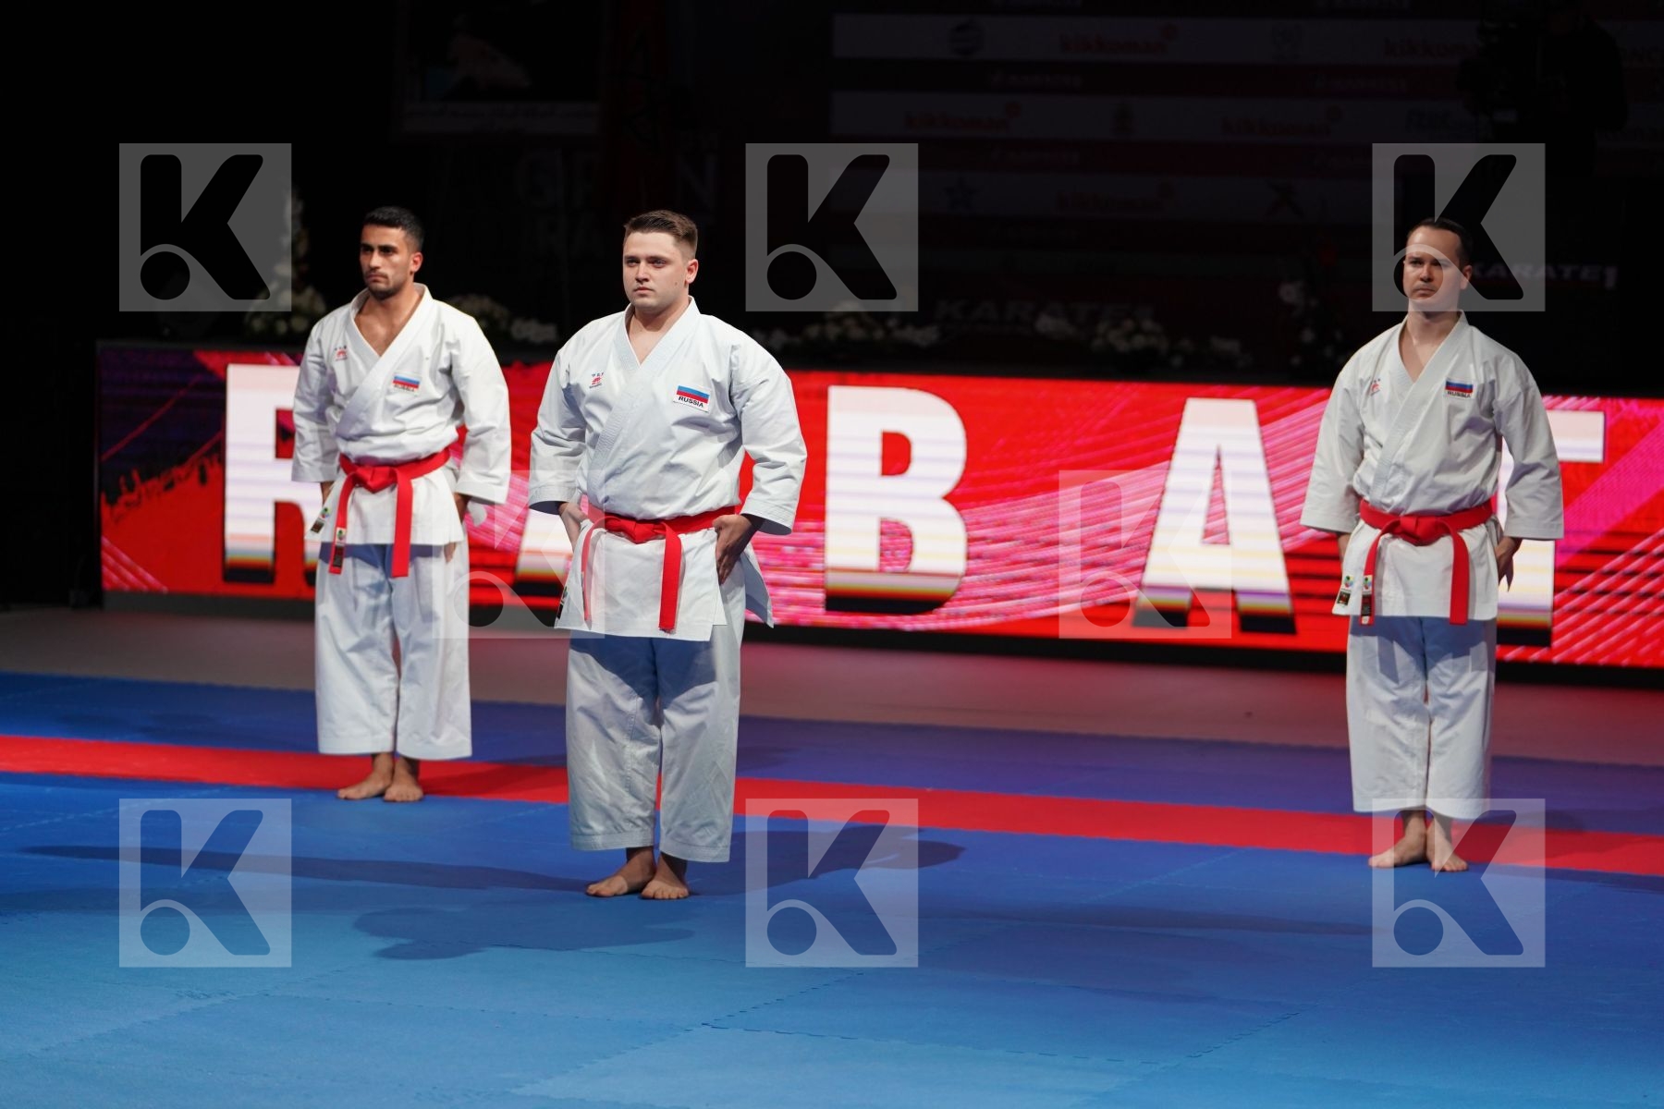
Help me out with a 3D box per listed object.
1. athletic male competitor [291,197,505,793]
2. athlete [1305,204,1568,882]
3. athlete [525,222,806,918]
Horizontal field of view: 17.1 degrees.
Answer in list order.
[{"bbox_3d":[-1.247,-0.152,16.023,0.680,1.694,0.386,3,3,20],"label":"athletic male competitor"},{"bbox_3d":[1.593,-0.034,14.823,0.710,1.723,0.386,3,3,20],"label":"athlete"},{"bbox_3d":[-0.414,-0.006,13.751,0.721,1.686,0.386,3,3,20],"label":"athlete"}]

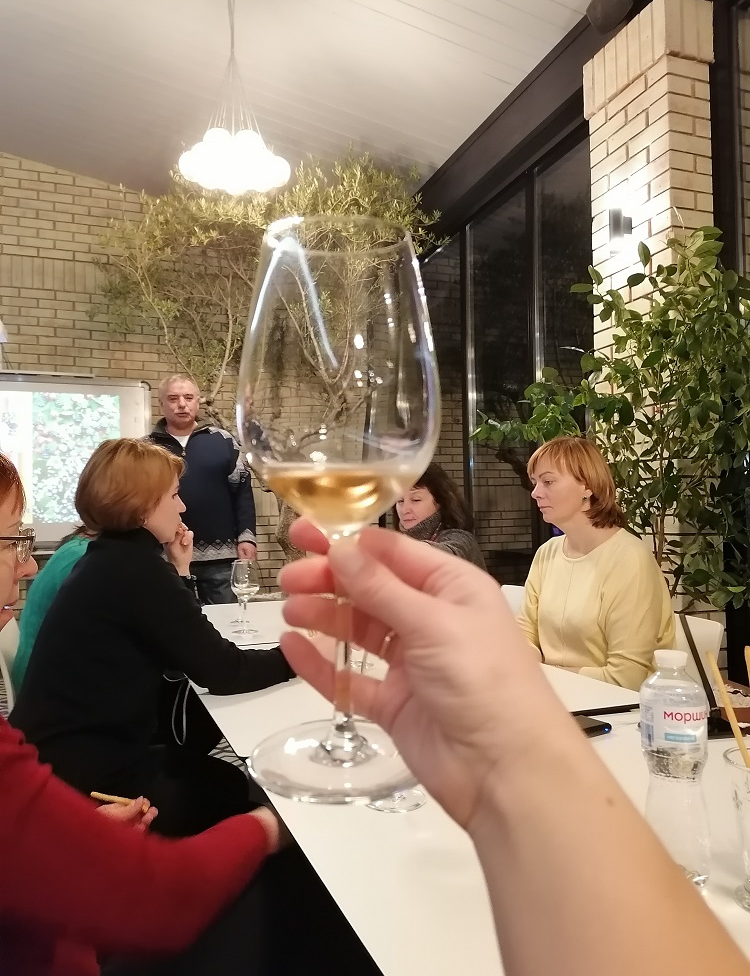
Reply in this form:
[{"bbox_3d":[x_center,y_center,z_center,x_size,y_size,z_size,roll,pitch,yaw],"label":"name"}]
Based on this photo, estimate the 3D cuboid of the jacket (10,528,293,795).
[{"bbox_3d":[-0.470,0.379,1.660,0.520,0.580,0.500,0,-2,-30],"label":"jacket"}]

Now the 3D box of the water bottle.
[{"bbox_3d":[0.283,0.259,0.741,0.063,0.220,0.063,0,-2,-28],"label":"water bottle"}]

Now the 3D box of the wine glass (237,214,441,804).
[{"bbox_3d":[-0.014,0.007,0.319,0.081,0.214,0.081,0,5,0],"label":"wine glass"}]

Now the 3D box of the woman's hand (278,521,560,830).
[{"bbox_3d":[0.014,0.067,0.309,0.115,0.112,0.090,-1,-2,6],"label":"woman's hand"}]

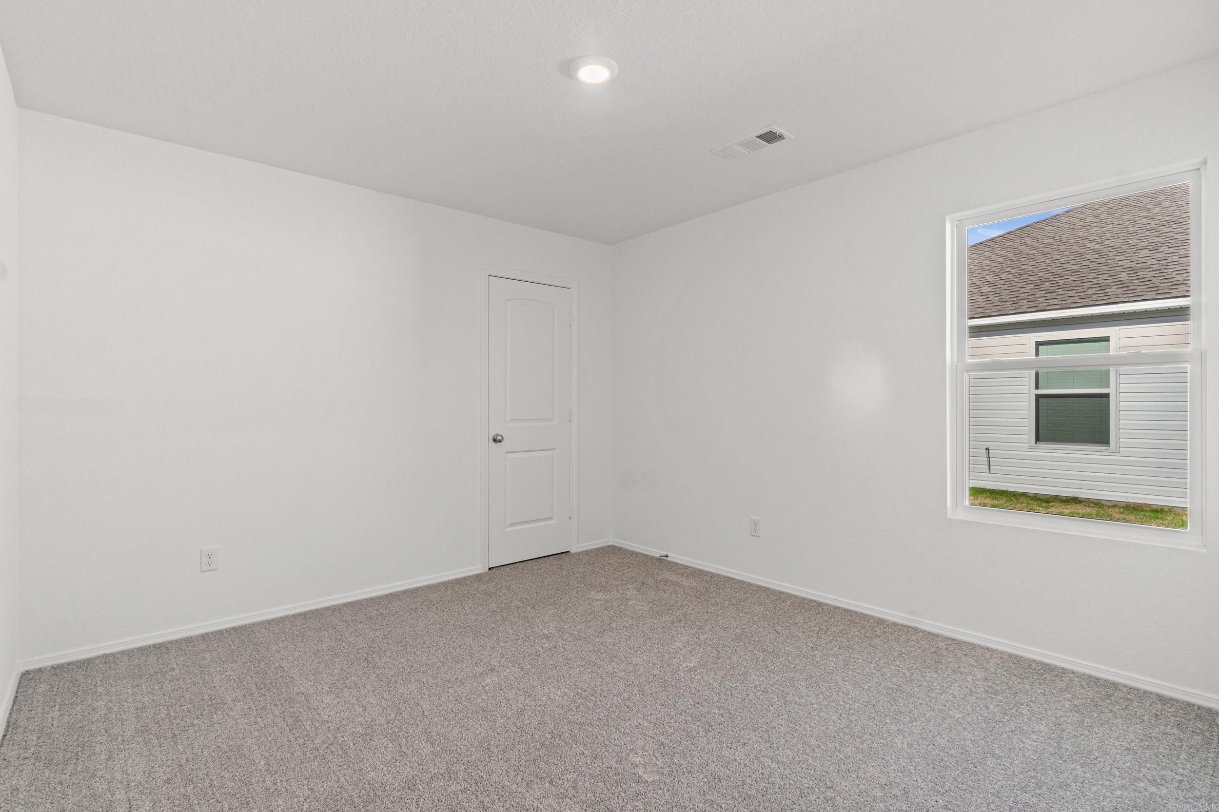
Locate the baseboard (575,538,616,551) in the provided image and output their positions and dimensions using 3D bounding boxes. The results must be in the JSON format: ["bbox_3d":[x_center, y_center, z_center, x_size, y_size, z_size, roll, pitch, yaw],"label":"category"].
[{"bbox_3d":[-0.111,1.110,4.290,0.346,0.050,0.014,0,0,-39],"label":"baseboard"}]

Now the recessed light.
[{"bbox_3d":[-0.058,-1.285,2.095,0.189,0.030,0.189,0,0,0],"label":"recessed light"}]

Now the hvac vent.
[{"bbox_3d":[0.708,-1.293,2.699,0.178,0.020,0.344,0,0,-42],"label":"hvac vent"}]

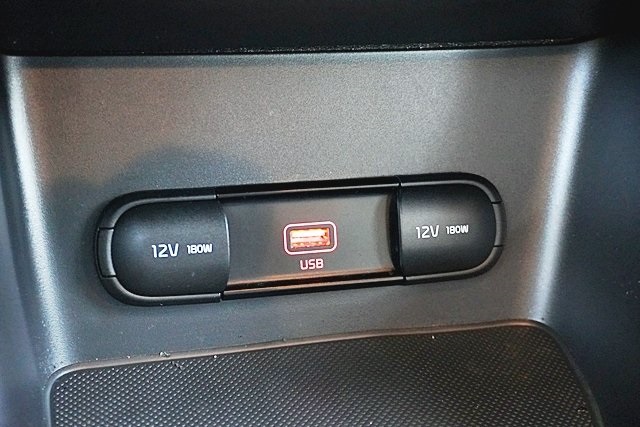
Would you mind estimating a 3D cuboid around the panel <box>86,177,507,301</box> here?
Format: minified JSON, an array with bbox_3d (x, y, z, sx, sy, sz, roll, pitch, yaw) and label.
[{"bbox_3d":[-0.002,0.008,0.269,0.137,0.037,0.014,-4,2,-11],"label":"panel"}]

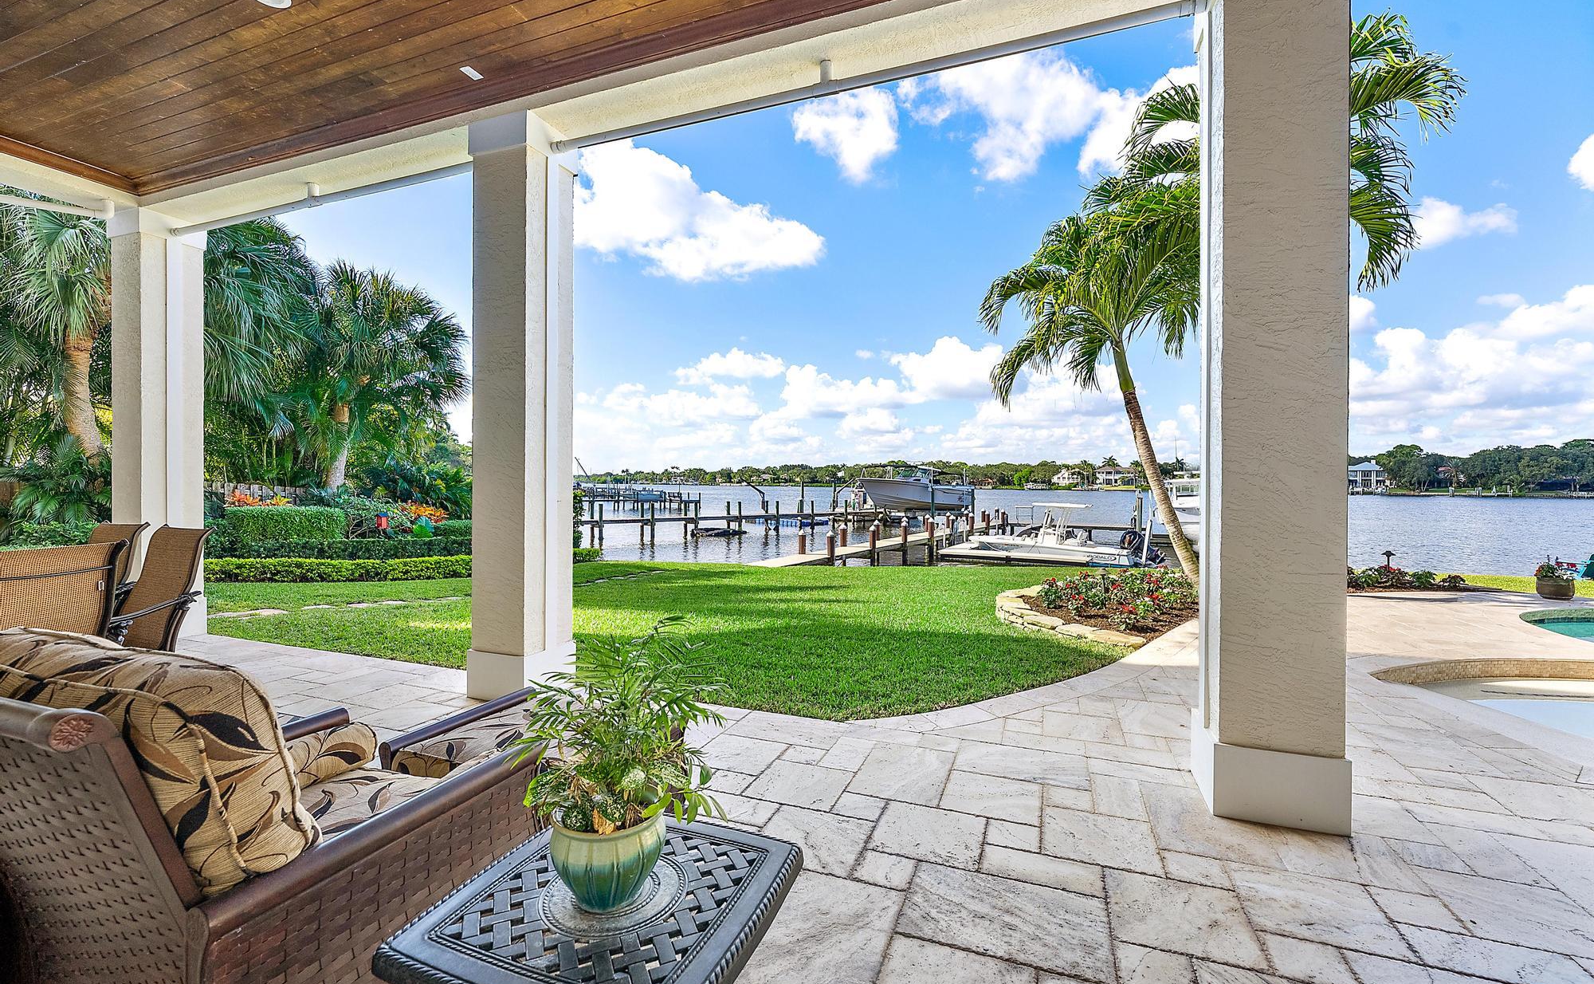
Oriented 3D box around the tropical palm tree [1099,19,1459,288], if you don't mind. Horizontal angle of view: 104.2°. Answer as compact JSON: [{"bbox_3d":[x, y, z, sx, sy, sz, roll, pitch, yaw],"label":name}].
[{"bbox_3d":[6.364,-2.400,8.200,4.000,7.300,4.000,0,0,21],"label":"tropical palm tree"}]

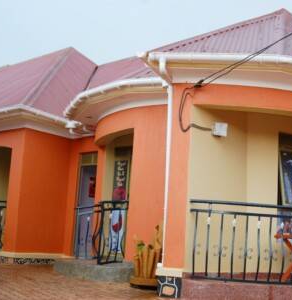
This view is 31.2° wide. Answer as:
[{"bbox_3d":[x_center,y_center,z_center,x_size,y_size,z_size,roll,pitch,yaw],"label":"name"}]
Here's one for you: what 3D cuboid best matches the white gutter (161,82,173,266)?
[{"bbox_3d":[0.350,0.379,8.514,0.080,2.950,0.080,0,-10,18],"label":"white gutter"}]

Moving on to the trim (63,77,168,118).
[{"bbox_3d":[-0.916,-0.919,9.499,0.600,0.150,3.420,9,-11,-34],"label":"trim"}]

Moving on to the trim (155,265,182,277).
[{"bbox_3d":[0.369,1.939,8.400,0.450,0.160,0.270,0,-10,18],"label":"trim"}]

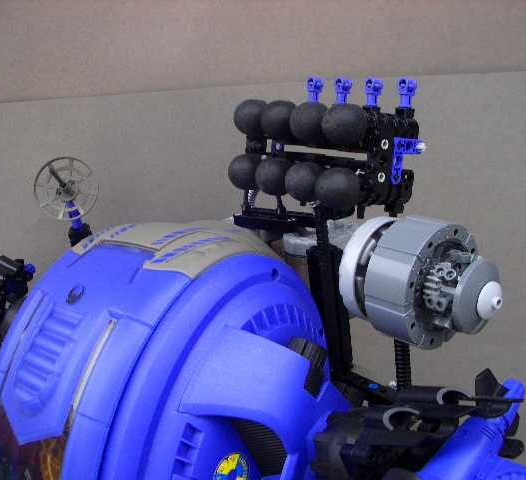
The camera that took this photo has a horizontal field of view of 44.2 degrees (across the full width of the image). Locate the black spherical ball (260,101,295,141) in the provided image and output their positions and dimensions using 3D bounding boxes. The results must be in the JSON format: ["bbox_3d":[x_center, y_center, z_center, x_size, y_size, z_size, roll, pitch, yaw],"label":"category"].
[{"bbox_3d":[0.010,-0.068,0.367,0.022,0.022,0.022,3,12,-1],"label":"black spherical ball"}]

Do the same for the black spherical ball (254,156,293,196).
[{"bbox_3d":[0.007,-0.036,0.366,0.022,0.022,0.022,2,14,0],"label":"black spherical ball"}]

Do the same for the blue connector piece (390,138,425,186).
[{"bbox_3d":[0.072,-0.040,0.328,0.024,0.024,0.005,-5,14,-42],"label":"blue connector piece"}]

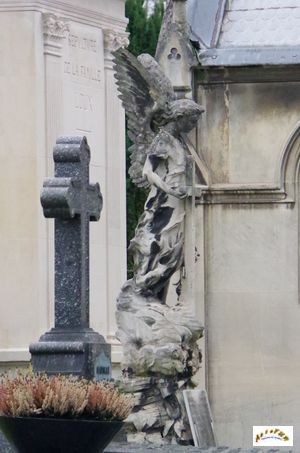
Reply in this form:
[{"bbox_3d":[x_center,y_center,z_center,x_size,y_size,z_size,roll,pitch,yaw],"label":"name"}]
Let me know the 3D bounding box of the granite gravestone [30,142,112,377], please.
[{"bbox_3d":[-0.414,0.186,13.300,0.300,1.320,0.665,-1,-3,15],"label":"granite gravestone"}]

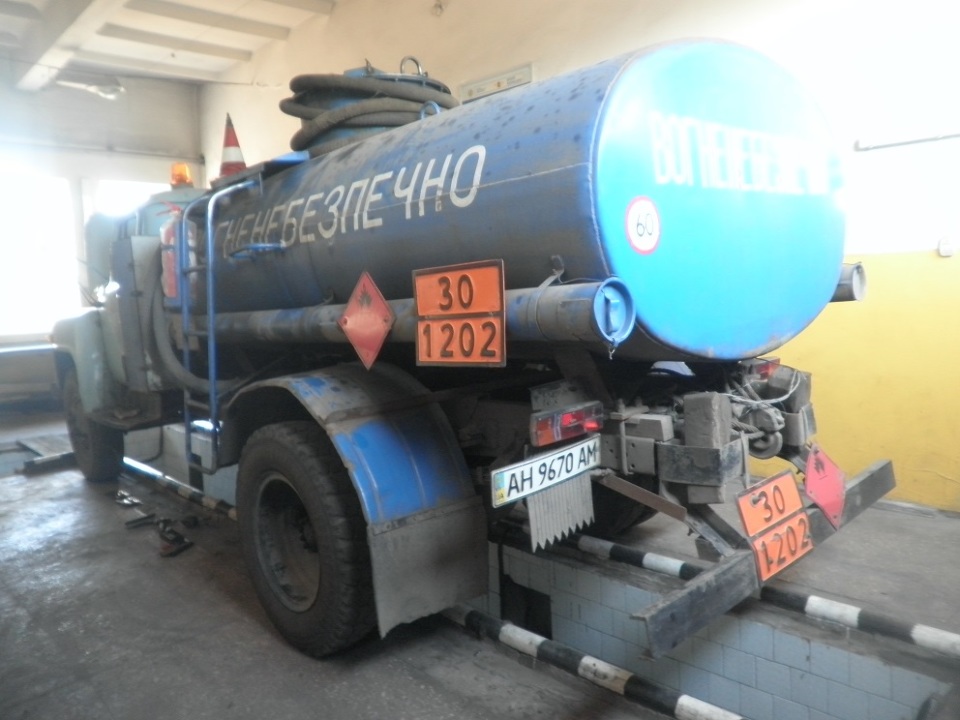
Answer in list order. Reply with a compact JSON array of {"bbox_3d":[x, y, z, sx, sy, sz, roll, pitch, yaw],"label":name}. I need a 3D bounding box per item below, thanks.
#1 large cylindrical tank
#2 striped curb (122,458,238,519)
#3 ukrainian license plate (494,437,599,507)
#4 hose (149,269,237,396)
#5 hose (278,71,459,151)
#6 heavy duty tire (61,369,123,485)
[{"bbox_3d":[0.029,-0.582,3.434,1.687,1.083,2.720,-7,7,-42],"label":"large cylindrical tank"},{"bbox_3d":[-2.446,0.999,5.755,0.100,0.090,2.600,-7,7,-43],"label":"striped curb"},{"bbox_3d":[0.232,0.354,2.363,0.525,0.117,0.018,-12,12,-42],"label":"ukrainian license plate"},{"bbox_3d":[-1.645,-0.200,4.154,0.170,0.780,1.120,-7,7,-42],"label":"hose"},{"bbox_3d":[-0.590,-1.268,3.989,0.930,0.420,0.930,-3,5,0],"label":"hose"},{"bbox_3d":[-3.146,0.505,5.882,0.240,0.950,0.950,-7,7,-42],"label":"heavy duty tire"}]

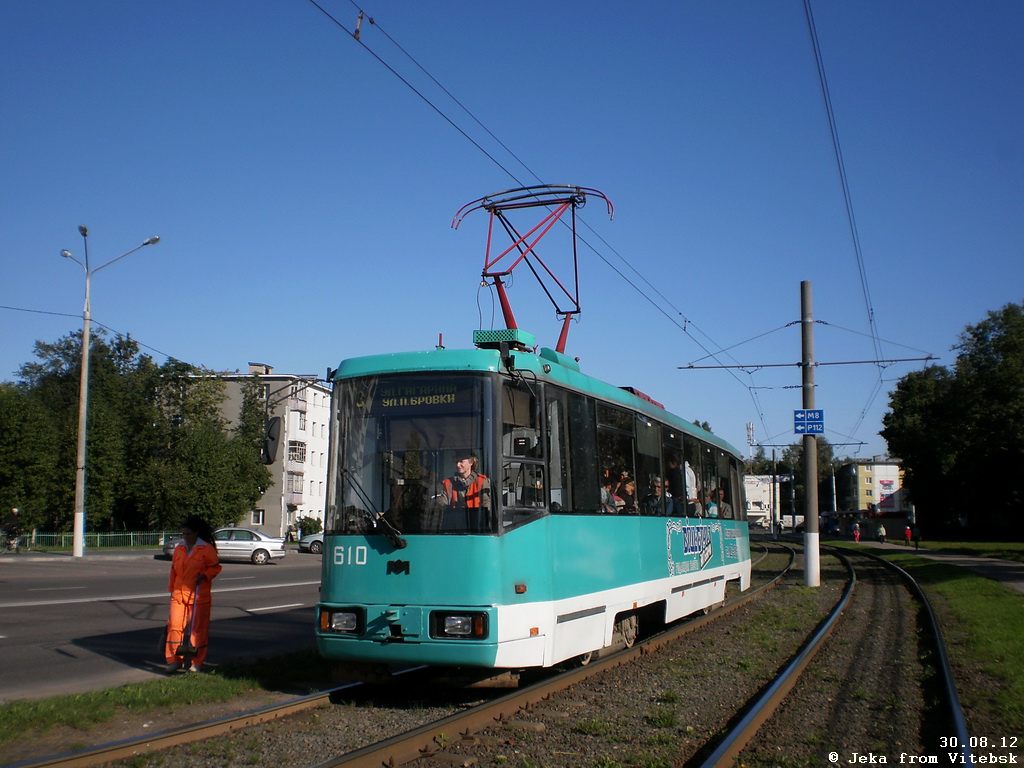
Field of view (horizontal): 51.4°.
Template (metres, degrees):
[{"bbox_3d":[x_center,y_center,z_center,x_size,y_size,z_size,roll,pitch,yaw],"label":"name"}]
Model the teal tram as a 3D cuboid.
[{"bbox_3d":[1.679,2.109,16.714,2.460,3.350,15.200,-2,-8,20],"label":"teal tram"}]

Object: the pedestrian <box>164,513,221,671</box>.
[{"bbox_3d":[-3.400,2.226,11.369,0.540,1.642,0.430,0,-8,3],"label":"pedestrian"}]

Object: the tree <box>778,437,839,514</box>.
[{"bbox_3d":[46.006,15.626,164.409,9.297,15.075,9.297,-2,-8,16],"label":"tree"}]

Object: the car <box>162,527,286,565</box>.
[{"bbox_3d":[-11.332,6.372,42.018,4.800,1.440,1.820,4,-8,-23],"label":"car"}]

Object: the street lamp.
[{"bbox_3d":[-17.629,0.193,45.858,4.000,14.139,2.600,3,-8,-20],"label":"street lamp"}]

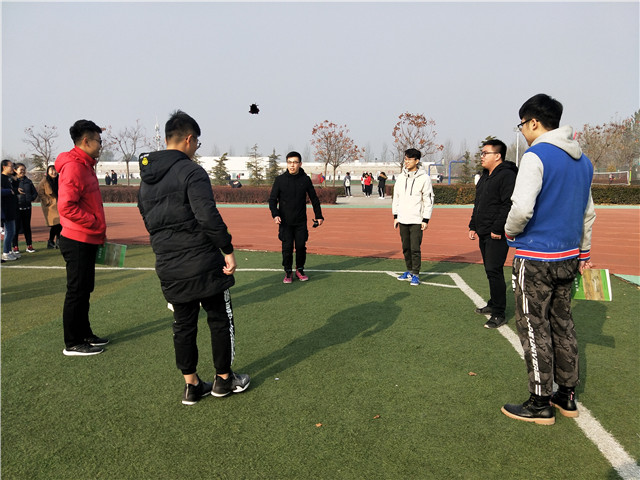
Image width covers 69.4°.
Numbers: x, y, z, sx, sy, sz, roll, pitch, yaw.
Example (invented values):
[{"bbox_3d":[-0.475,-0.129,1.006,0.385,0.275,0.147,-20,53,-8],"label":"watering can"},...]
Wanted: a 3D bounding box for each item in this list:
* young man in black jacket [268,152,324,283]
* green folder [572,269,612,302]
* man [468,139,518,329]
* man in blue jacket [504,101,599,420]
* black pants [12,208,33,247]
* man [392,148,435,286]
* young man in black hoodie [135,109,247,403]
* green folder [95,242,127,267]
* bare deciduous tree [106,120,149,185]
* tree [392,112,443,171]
[{"bbox_3d":[-0.312,-0.291,6.076,0.720,1.690,0.380,0,8,-4],"label":"young man in black jacket"},{"bbox_3d":[1.598,0.269,2.751,0.020,0.185,0.260,-6,0,-31],"label":"green folder"},{"bbox_3d":[1.653,-0.080,4.419,0.380,1.710,0.500,-2,8,-13],"label":"man"},{"bbox_3d":[1.290,0.122,2.609,0.520,1.805,0.380,-5,9,-33],"label":"man in blue jacket"},{"bbox_3d":[-5.557,-0.250,8.570,0.270,0.760,0.380,8,11,44],"label":"black pants"},{"bbox_3d":[1.248,-0.313,6.087,0.520,1.741,0.320,4,9,30],"label":"man"},{"bbox_3d":[-0.750,0.120,2.841,0.480,1.747,0.560,-8,11,-44],"label":"young man in black hoodie"},{"bbox_3d":[-1.727,0.121,3.781,0.260,0.185,0.020,7,7,-8],"label":"green folder"},{"bbox_3d":[-13.517,-5.696,32.529,3.000,5.200,3.000,-3,8,-22],"label":"bare deciduous tree"},{"bbox_3d":[6.231,-5.384,29.547,3.200,5.445,3.200,0,8,0],"label":"tree"}]

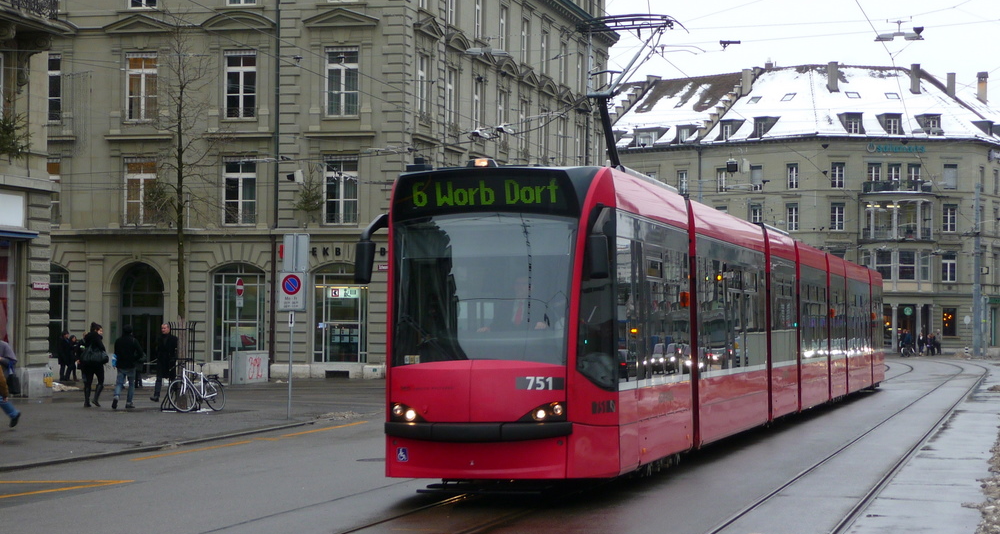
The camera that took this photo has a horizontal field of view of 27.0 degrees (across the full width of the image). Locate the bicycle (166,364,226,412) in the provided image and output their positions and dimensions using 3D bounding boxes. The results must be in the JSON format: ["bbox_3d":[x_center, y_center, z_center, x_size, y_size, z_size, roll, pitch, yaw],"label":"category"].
[{"bbox_3d":[-6.073,2.448,41.900,0.520,1.000,1.700,-1,-2,41],"label":"bicycle"}]

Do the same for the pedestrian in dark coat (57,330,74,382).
[{"bbox_3d":[-14.623,3.012,70.000,0.500,1.700,0.500,0,-2,16],"label":"pedestrian in dark coat"}]

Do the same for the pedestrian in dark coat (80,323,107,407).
[{"bbox_3d":[-8.569,2.058,43.900,0.450,1.730,0.500,2,-2,-38],"label":"pedestrian in dark coat"}]

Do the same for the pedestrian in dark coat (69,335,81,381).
[{"bbox_3d":[-14.337,3.062,70.000,0.450,1.570,0.450,0,-2,18],"label":"pedestrian in dark coat"}]

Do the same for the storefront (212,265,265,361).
[{"bbox_3d":[-9.253,1.628,73.600,1.900,3.400,0.300,0,-1,15],"label":"storefront"}]

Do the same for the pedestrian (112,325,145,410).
[{"bbox_3d":[-7.690,2.067,43.000,0.570,1.750,0.450,0,-2,20],"label":"pedestrian"}]

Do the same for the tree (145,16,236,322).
[{"bbox_3d":[-6.376,-1.149,42.300,1.850,7.950,1.800,1,-1,0],"label":"tree"}]

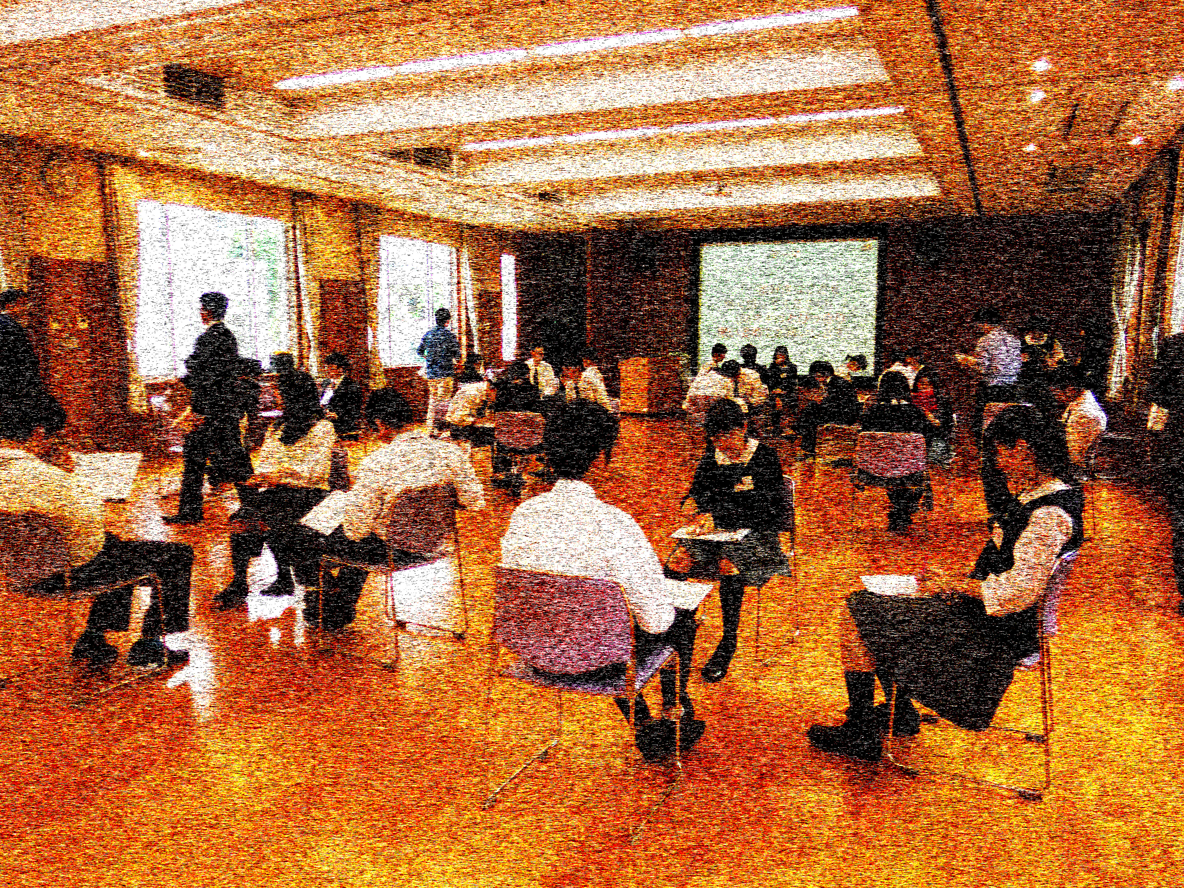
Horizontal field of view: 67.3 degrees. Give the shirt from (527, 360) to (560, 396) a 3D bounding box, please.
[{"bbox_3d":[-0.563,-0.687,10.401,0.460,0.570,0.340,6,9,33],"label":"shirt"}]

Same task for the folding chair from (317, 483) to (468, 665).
[{"bbox_3d":[-0.924,0.558,4.135,0.535,0.775,0.510,4,8,25],"label":"folding chair"}]

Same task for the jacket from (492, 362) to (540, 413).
[{"bbox_3d":[-0.649,-0.369,7.850,0.460,0.600,0.320,2,7,11],"label":"jacket"}]

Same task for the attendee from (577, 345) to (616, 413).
[{"bbox_3d":[-0.059,-0.473,10.400,0.780,1.290,0.470,2,7,8],"label":"attendee"}]

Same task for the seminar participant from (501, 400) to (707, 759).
[{"bbox_3d":[0.075,0.491,2.991,0.530,1.240,0.740,4,8,23],"label":"seminar participant"}]

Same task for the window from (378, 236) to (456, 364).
[{"bbox_3d":[-2.812,-2.269,14.554,0.080,2.005,2.100,4,8,25],"label":"window"}]

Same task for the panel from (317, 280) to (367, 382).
[{"bbox_3d":[-3.606,-1.266,12.950,0.050,2.120,0.990,4,8,25],"label":"panel"}]

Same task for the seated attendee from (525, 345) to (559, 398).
[{"bbox_3d":[-0.635,-0.506,10.324,0.500,1.270,0.800,6,9,33],"label":"seated attendee"}]

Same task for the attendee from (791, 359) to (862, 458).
[{"bbox_3d":[2.716,-0.373,10.300,0.760,1.200,0.460,4,8,25],"label":"attendee"}]

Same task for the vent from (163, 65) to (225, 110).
[{"bbox_3d":[-3.369,-3.041,7.540,0.050,0.275,0.590,4,8,25],"label":"vent"}]

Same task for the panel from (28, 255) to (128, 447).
[{"bbox_3d":[-5.328,-0.832,9.268,0.050,2.120,0.974,4,8,25],"label":"panel"}]

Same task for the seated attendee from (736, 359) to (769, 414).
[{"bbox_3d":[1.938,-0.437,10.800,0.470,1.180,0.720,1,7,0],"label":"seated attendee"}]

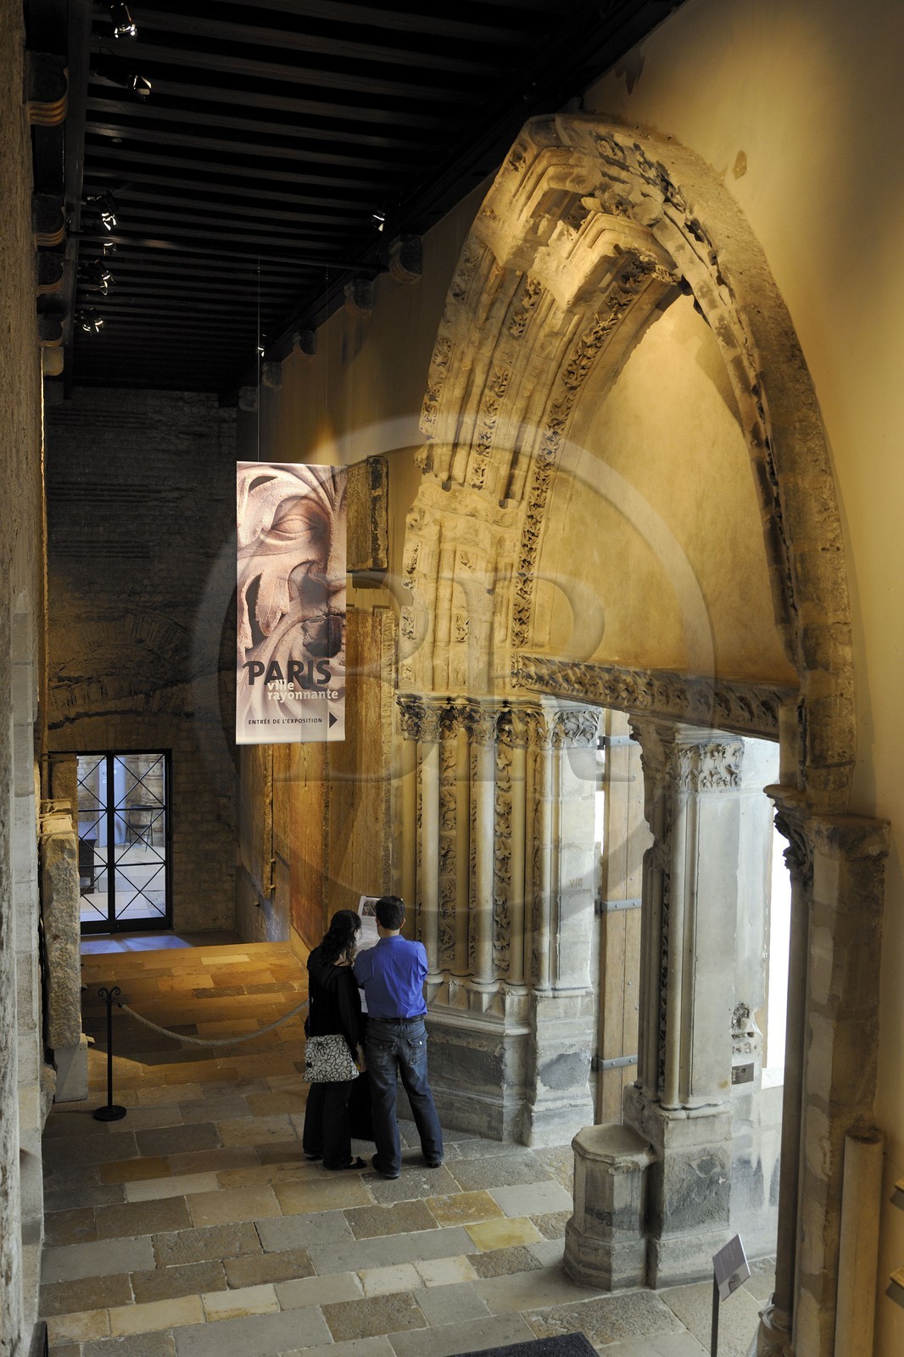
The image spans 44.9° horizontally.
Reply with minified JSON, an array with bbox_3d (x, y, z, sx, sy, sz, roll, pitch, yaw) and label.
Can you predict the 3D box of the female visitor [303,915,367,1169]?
[{"bbox_3d":[-0.733,2.262,6.945,0.430,1.665,0.400,3,7,20],"label":"female visitor"}]

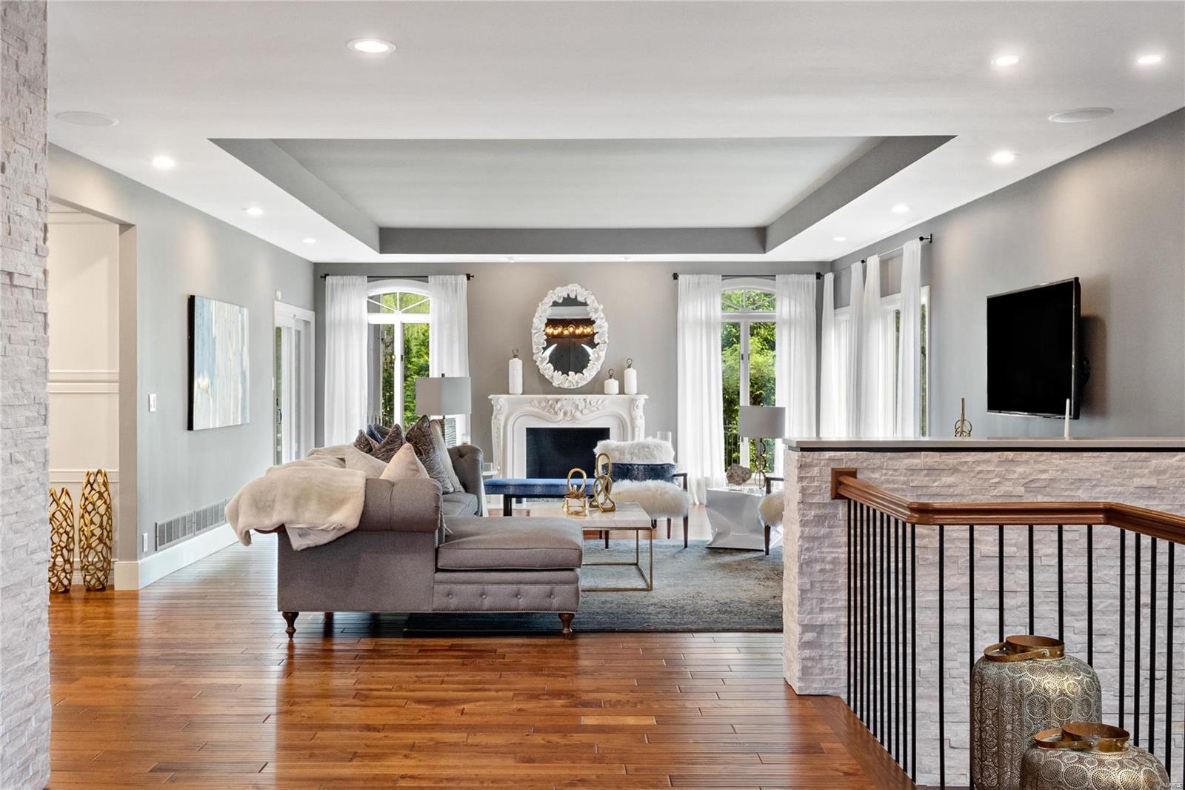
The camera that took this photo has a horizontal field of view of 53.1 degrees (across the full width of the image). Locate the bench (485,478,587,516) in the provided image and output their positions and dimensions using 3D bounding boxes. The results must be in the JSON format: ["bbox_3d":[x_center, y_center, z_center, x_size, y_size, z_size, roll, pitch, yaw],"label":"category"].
[{"bbox_3d":[-0.111,0.988,10.911,1.699,0.435,0.485,0,1,-1],"label":"bench"}]

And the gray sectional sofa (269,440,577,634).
[{"bbox_3d":[-0.961,0.860,8.053,1.740,0.860,3.500,0,1,-1],"label":"gray sectional sofa"}]

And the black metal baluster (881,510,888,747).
[{"bbox_3d":[1.106,0.892,4.526,0.013,0.893,0.013,0,1,-1],"label":"black metal baluster"}]

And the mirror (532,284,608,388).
[{"bbox_3d":[-0.242,-0.633,12.762,0.822,1.127,0.101,0,1,-1],"label":"mirror"}]

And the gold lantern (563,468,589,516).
[{"bbox_3d":[-0.117,0.677,8.330,0.180,0.325,0.140,0,1,-1],"label":"gold lantern"}]

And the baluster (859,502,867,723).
[{"bbox_3d":[1.083,0.874,4.760,0.014,0.890,0.014,0,1,-1],"label":"baluster"}]

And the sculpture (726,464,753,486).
[{"bbox_3d":[1.199,0.651,9.657,0.212,0.177,0.172,0,1,-1],"label":"sculpture"}]

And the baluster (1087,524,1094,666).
[{"bbox_3d":[1.734,0.897,4.134,0.013,0.893,0.013,0,1,-1],"label":"baluster"}]

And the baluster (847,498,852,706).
[{"bbox_3d":[1.098,0.884,5.061,0.013,0.893,0.013,0,1,-1],"label":"baluster"}]

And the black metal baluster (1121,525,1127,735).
[{"bbox_3d":[1.796,0.899,4.020,0.013,0.893,0.013,0,1,-1],"label":"black metal baluster"}]

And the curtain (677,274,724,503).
[{"bbox_3d":[1.182,-0.062,12.930,0.510,2.490,0.120,0,1,-1],"label":"curtain"}]

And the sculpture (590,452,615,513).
[{"bbox_3d":[0.070,0.605,8.151,0.172,0.399,0.192,0,1,-1],"label":"sculpture"}]

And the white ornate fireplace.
[{"bbox_3d":[-0.251,0.586,12.590,1.679,1.193,0.425,0,1,-1],"label":"white ornate fireplace"}]

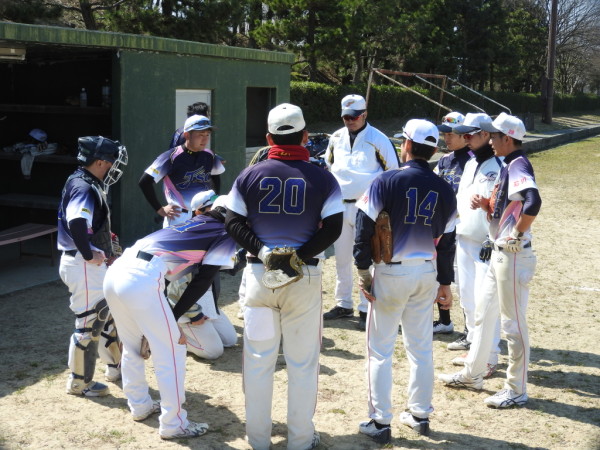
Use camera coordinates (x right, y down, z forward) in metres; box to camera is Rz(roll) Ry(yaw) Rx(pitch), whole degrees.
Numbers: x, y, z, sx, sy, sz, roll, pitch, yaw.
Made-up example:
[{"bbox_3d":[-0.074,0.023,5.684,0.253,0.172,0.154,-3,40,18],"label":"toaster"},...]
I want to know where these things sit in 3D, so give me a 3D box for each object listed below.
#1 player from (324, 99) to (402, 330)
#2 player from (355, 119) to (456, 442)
[{"bbox_3d":[0.473,-0.102,7.639,0.600,1.830,0.420,4,9,22],"label":"player"},{"bbox_3d":[0.574,0.297,5.206,0.540,1.740,0.380,-4,9,-28],"label":"player"}]

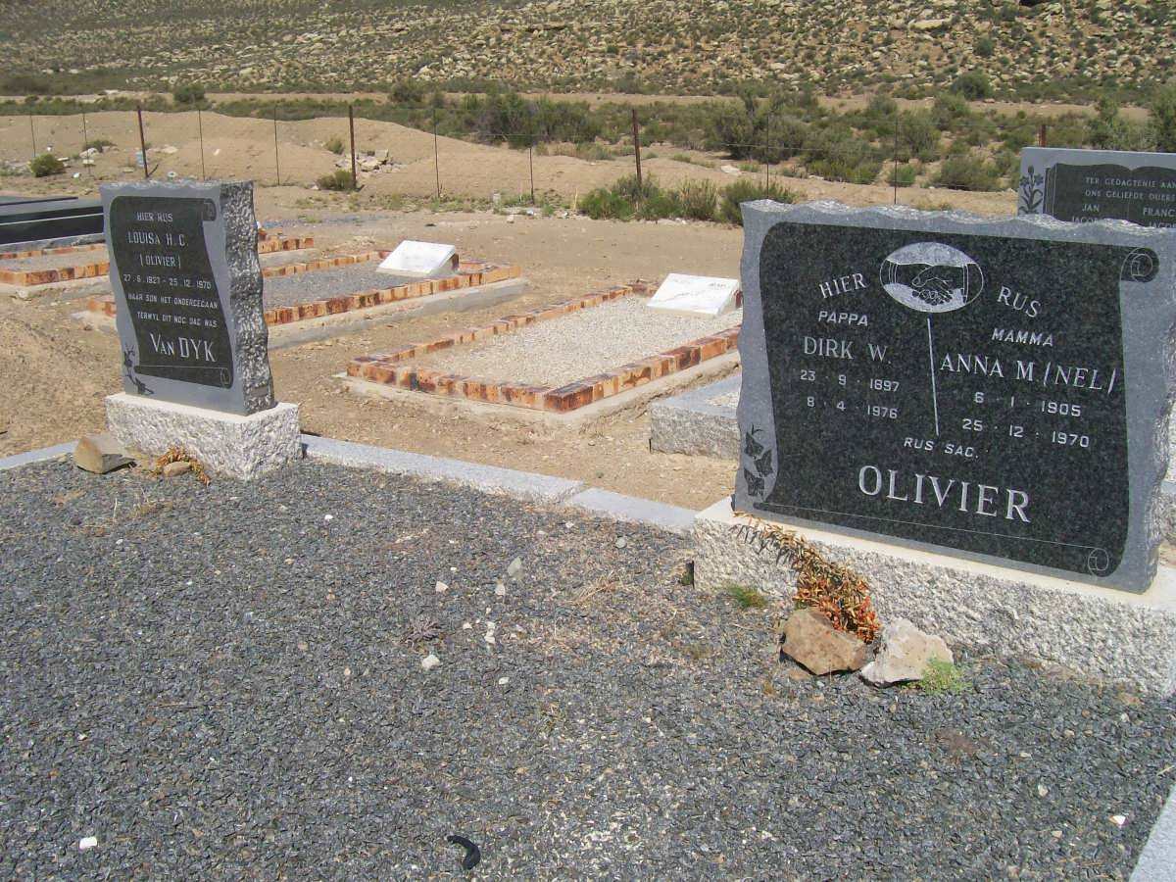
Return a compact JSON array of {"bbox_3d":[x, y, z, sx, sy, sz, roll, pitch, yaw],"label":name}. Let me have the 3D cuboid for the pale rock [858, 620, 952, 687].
[{"bbox_3d":[0.739,0.480,2.812,0.205,0.115,0.140,4,17,15],"label":"pale rock"}]

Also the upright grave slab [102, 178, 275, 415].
[{"bbox_3d":[-1.441,-0.528,4.404,0.610,0.795,0.140,8,19,28],"label":"upright grave slab"}]

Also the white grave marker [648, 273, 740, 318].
[{"bbox_3d":[0.622,-0.832,7.002,0.460,0.160,0.335,11,20,34],"label":"white grave marker"}]

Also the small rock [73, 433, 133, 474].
[{"bbox_3d":[-1.757,0.042,4.426,0.180,0.100,0.140,10,20,33],"label":"small rock"}]

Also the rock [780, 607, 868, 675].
[{"bbox_3d":[0.561,0.464,2.866,0.185,0.120,0.130,3,17,11],"label":"rock"}]

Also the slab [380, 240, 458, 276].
[{"bbox_3d":[-1.149,-1.216,8.199,0.480,0.160,0.350,11,20,35],"label":"slab"}]

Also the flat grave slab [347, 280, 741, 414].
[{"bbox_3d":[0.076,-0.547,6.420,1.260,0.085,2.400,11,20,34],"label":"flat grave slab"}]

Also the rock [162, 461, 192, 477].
[{"bbox_3d":[-1.455,0.094,4.324,0.105,0.050,0.070,-6,17,-19],"label":"rock"}]

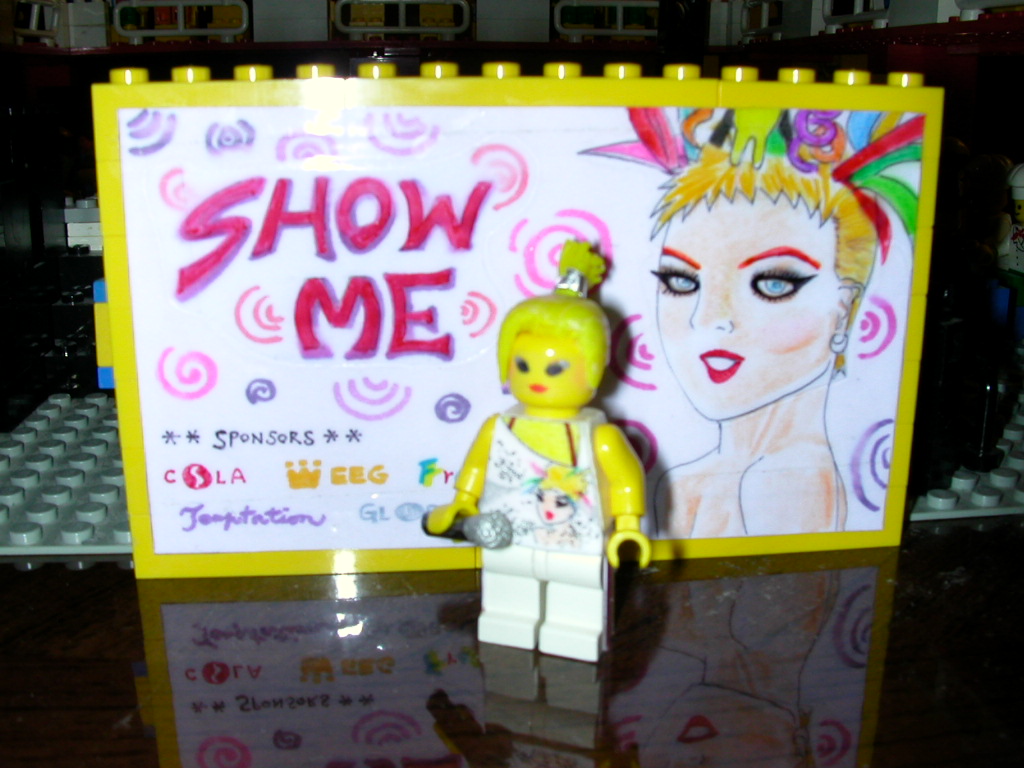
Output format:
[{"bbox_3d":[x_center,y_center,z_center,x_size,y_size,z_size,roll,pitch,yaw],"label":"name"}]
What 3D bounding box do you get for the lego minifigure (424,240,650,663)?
[{"bbox_3d":[0.004,0.008,0.131,0.028,0.049,0.015,5,16,18],"label":"lego minifigure"}]

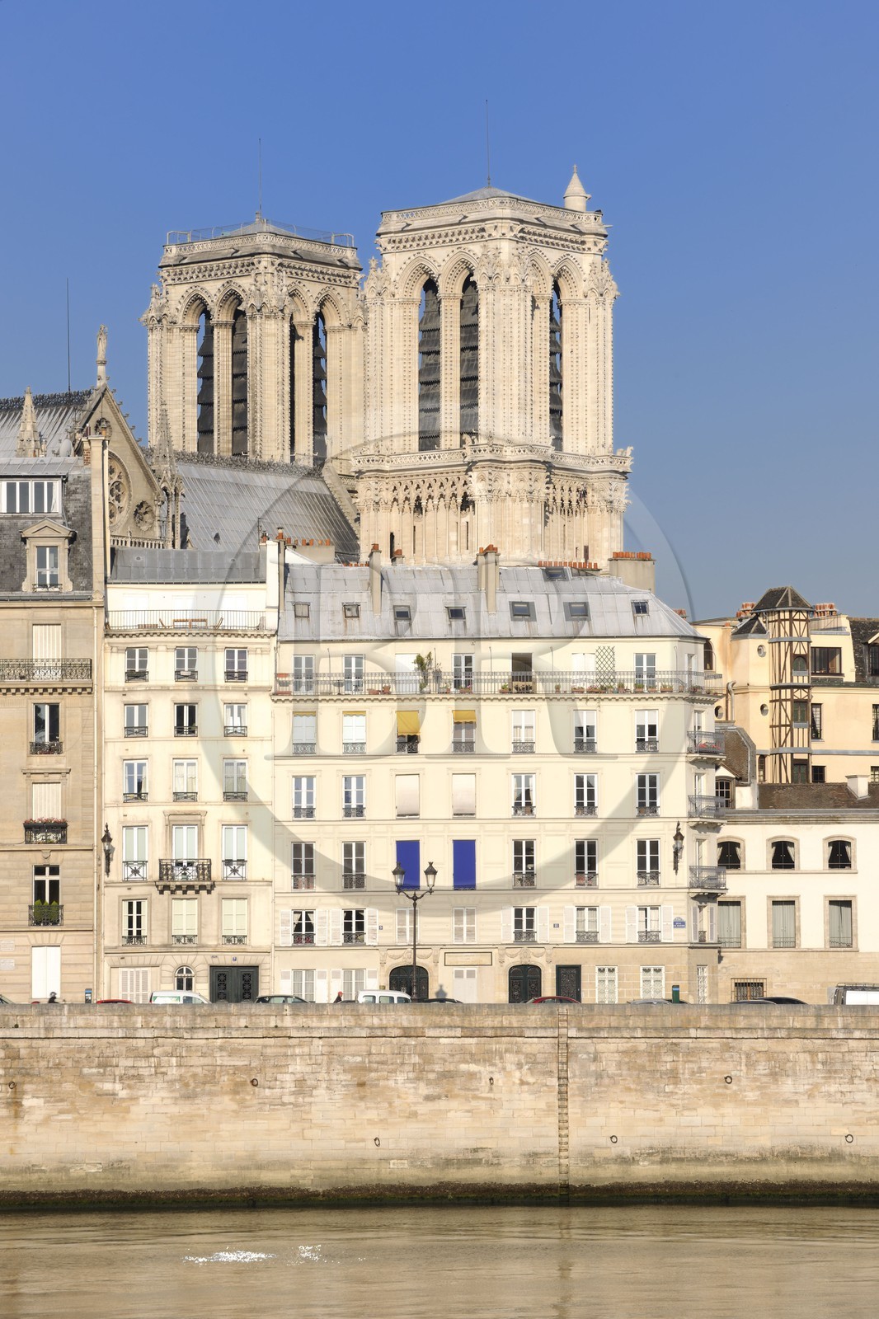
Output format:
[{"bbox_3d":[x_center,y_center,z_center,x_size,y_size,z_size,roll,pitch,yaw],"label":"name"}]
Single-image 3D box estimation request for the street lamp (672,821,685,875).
[{"bbox_3d":[11.458,9.035,219.356,0.560,2.480,1.100,0,-4,0],"label":"street lamp"}]

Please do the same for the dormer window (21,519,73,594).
[{"bbox_3d":[-18.939,-4.987,221.557,2.500,3.550,1.400,0,-4,0],"label":"dormer window"}]

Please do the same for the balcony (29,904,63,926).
[{"bbox_3d":[-18.841,12.245,219.542,1.620,1.030,0.320,0,-4,0],"label":"balcony"}]

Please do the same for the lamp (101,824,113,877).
[{"bbox_3d":[-15.928,9.158,219.347,0.560,2.500,1.100,0,-4,0],"label":"lamp"}]

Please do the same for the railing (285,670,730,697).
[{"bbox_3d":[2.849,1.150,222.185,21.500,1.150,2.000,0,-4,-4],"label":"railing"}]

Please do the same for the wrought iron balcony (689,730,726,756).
[{"bbox_3d":[13.059,4.096,223.274,0.650,1.150,2.300,-3,-5,30],"label":"wrought iron balcony"}]

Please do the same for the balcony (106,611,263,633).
[{"bbox_3d":[-12.161,-1.809,220.197,7.500,1.050,0.900,0,-4,-2],"label":"balcony"}]

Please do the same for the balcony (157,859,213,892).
[{"bbox_3d":[-12.181,10.365,219.500,2.650,1.500,0.660,0,-4,0],"label":"balcony"}]

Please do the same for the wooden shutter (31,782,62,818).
[{"bbox_3d":[-18.858,7.360,220.201,1.400,2.750,0.070,0,-4,0],"label":"wooden shutter"}]

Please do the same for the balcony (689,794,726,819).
[{"bbox_3d":[12.930,7.101,221.072,0.700,1.150,2.300,-3,-5,32],"label":"balcony"}]

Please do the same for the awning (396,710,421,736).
[{"bbox_3d":[-1.476,3.059,220.997,1.120,1.130,0.700,0,-4,-5],"label":"awning"}]

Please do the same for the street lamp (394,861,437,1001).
[{"bbox_3d":[-1.062,12.717,206.620,2.030,7.200,0.600,0,-4,0],"label":"street lamp"}]

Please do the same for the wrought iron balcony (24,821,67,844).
[{"bbox_3d":[-18.911,8.326,219.779,2.020,1.120,0.450,0,-4,0],"label":"wrought iron balcony"}]

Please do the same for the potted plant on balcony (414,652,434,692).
[{"bbox_3d":[-0.772,0.623,221.523,0.930,1.950,0.850,0,-4,-4],"label":"potted plant on balcony"}]

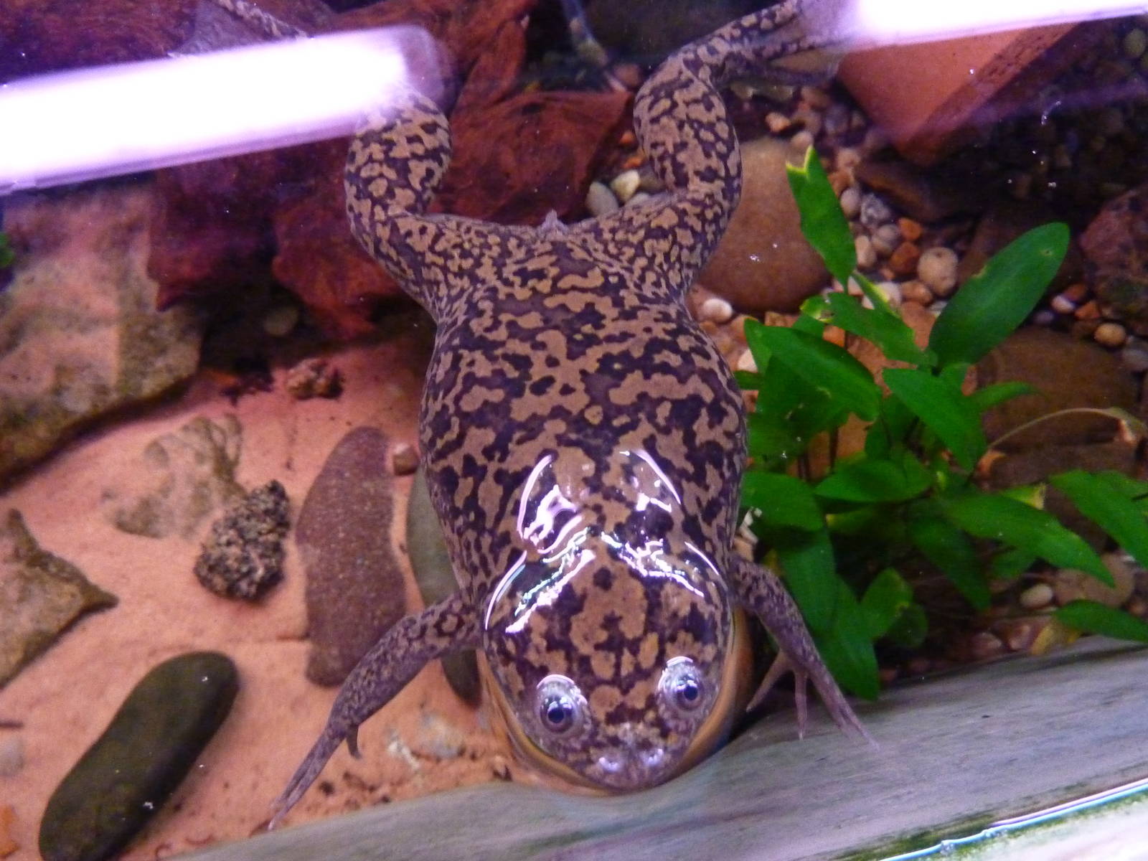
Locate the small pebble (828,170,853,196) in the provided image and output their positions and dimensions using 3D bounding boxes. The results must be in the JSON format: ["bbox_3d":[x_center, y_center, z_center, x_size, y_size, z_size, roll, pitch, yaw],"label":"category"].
[{"bbox_3d":[0.121,-0.113,0.380,0.012,0.009,0.013,0,68,-1],"label":"small pebble"}]

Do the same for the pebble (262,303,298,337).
[{"bbox_3d":[-0.132,-0.049,0.372,0.016,0.013,0.016,0,73,-2],"label":"pebble"}]

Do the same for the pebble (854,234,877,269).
[{"bbox_3d":[0.129,-0.079,0.366,0.008,0.009,0.017,-11,69,-5],"label":"pebble"}]

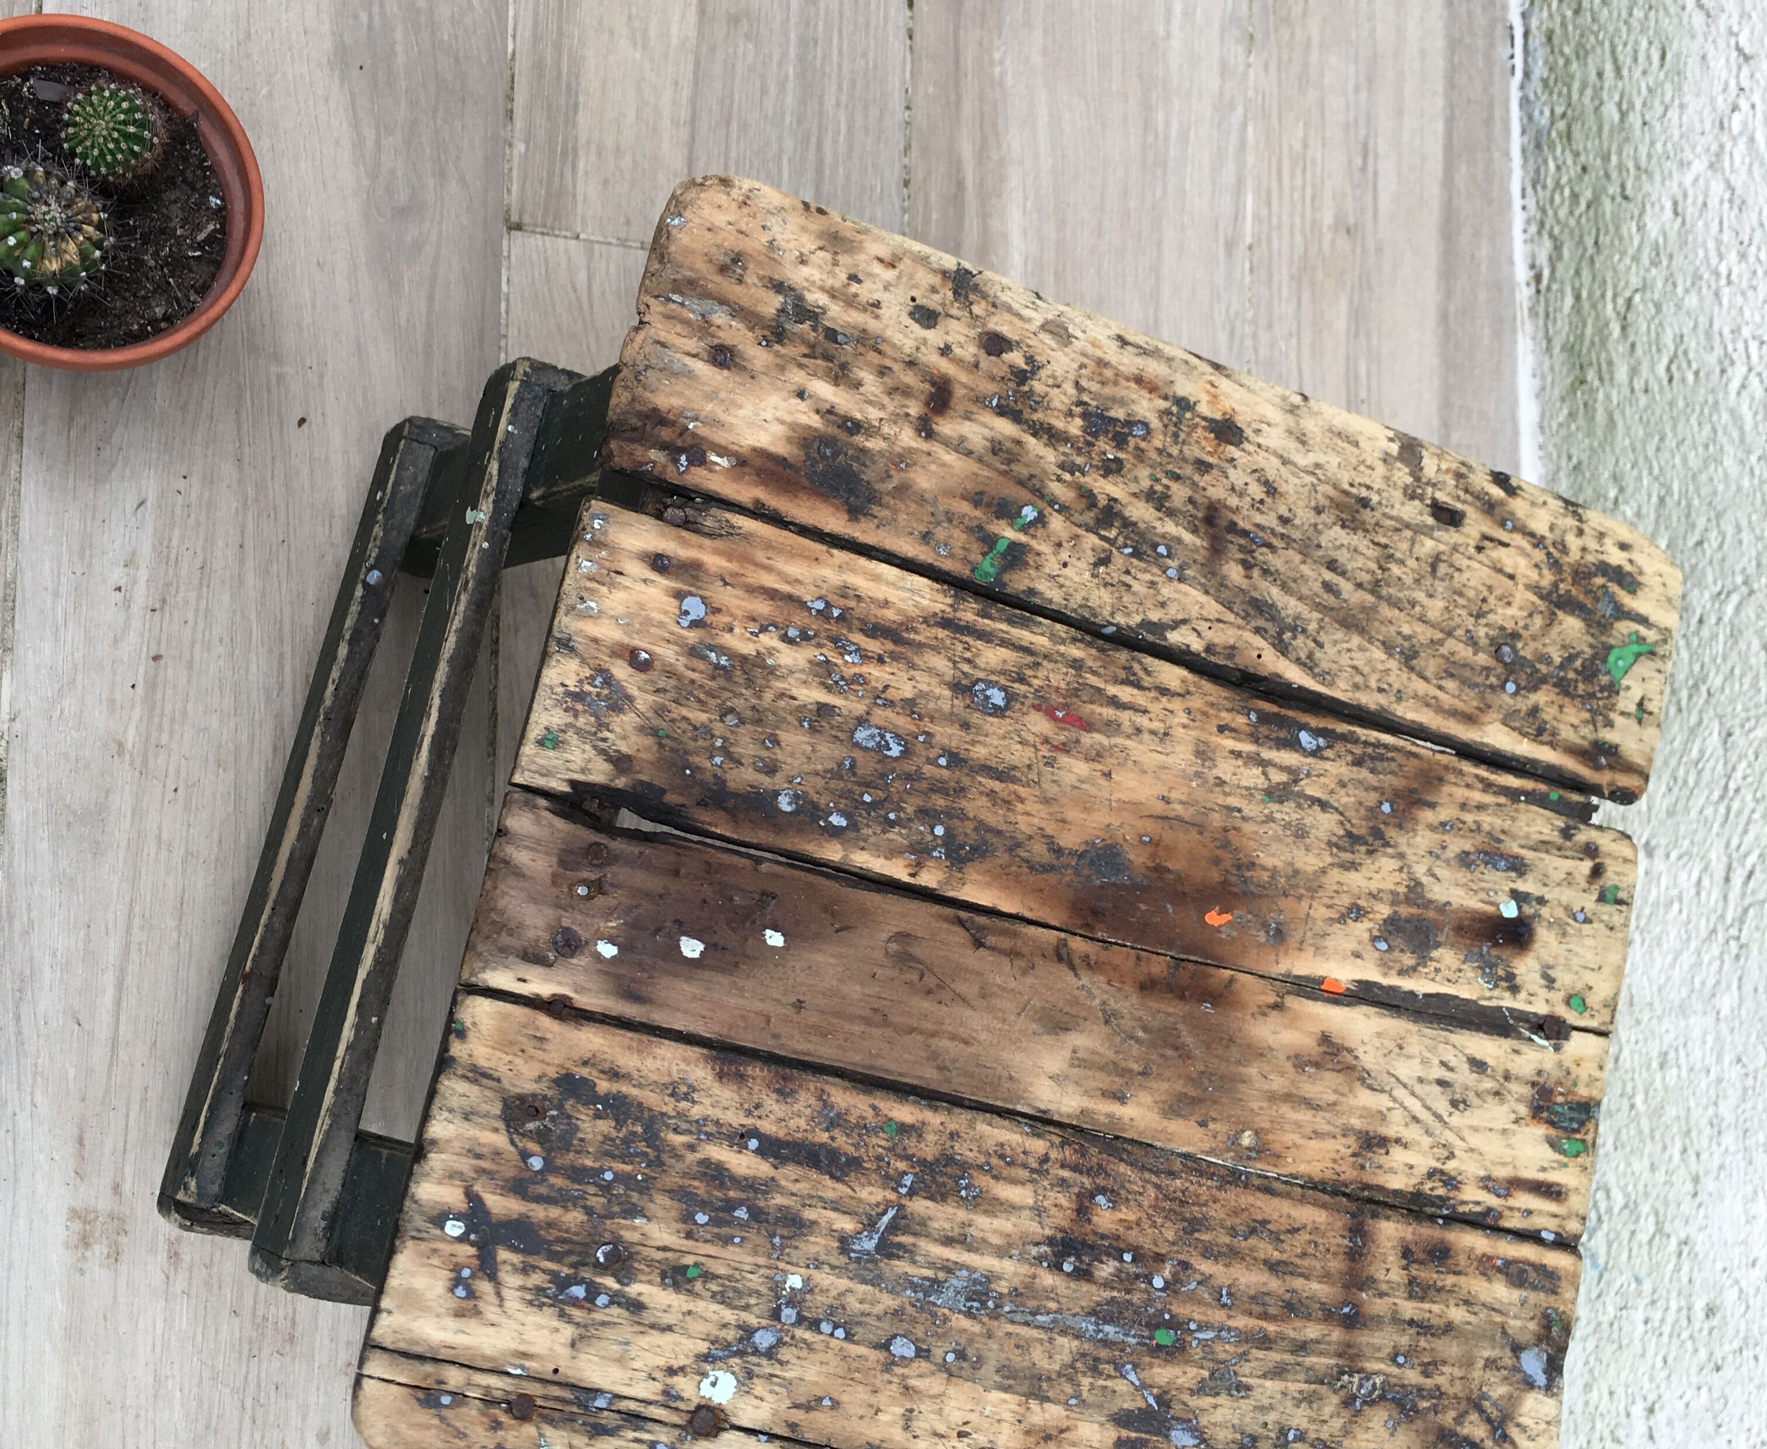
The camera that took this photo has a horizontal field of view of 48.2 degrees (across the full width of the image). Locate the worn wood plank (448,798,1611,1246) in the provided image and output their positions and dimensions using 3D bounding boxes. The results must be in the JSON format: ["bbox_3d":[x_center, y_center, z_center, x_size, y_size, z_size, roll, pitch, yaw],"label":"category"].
[{"bbox_3d":[0.060,0.089,0.583,0.367,0.020,0.065,15,82,-20],"label":"worn wood plank"}]

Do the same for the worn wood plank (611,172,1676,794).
[{"bbox_3d":[0.093,-0.064,0.604,0.363,0.020,0.091,16,81,-20],"label":"worn wood plank"}]

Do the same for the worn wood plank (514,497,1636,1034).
[{"bbox_3d":[0.075,0.020,0.592,0.365,0.020,0.085,15,82,-20],"label":"worn wood plank"}]

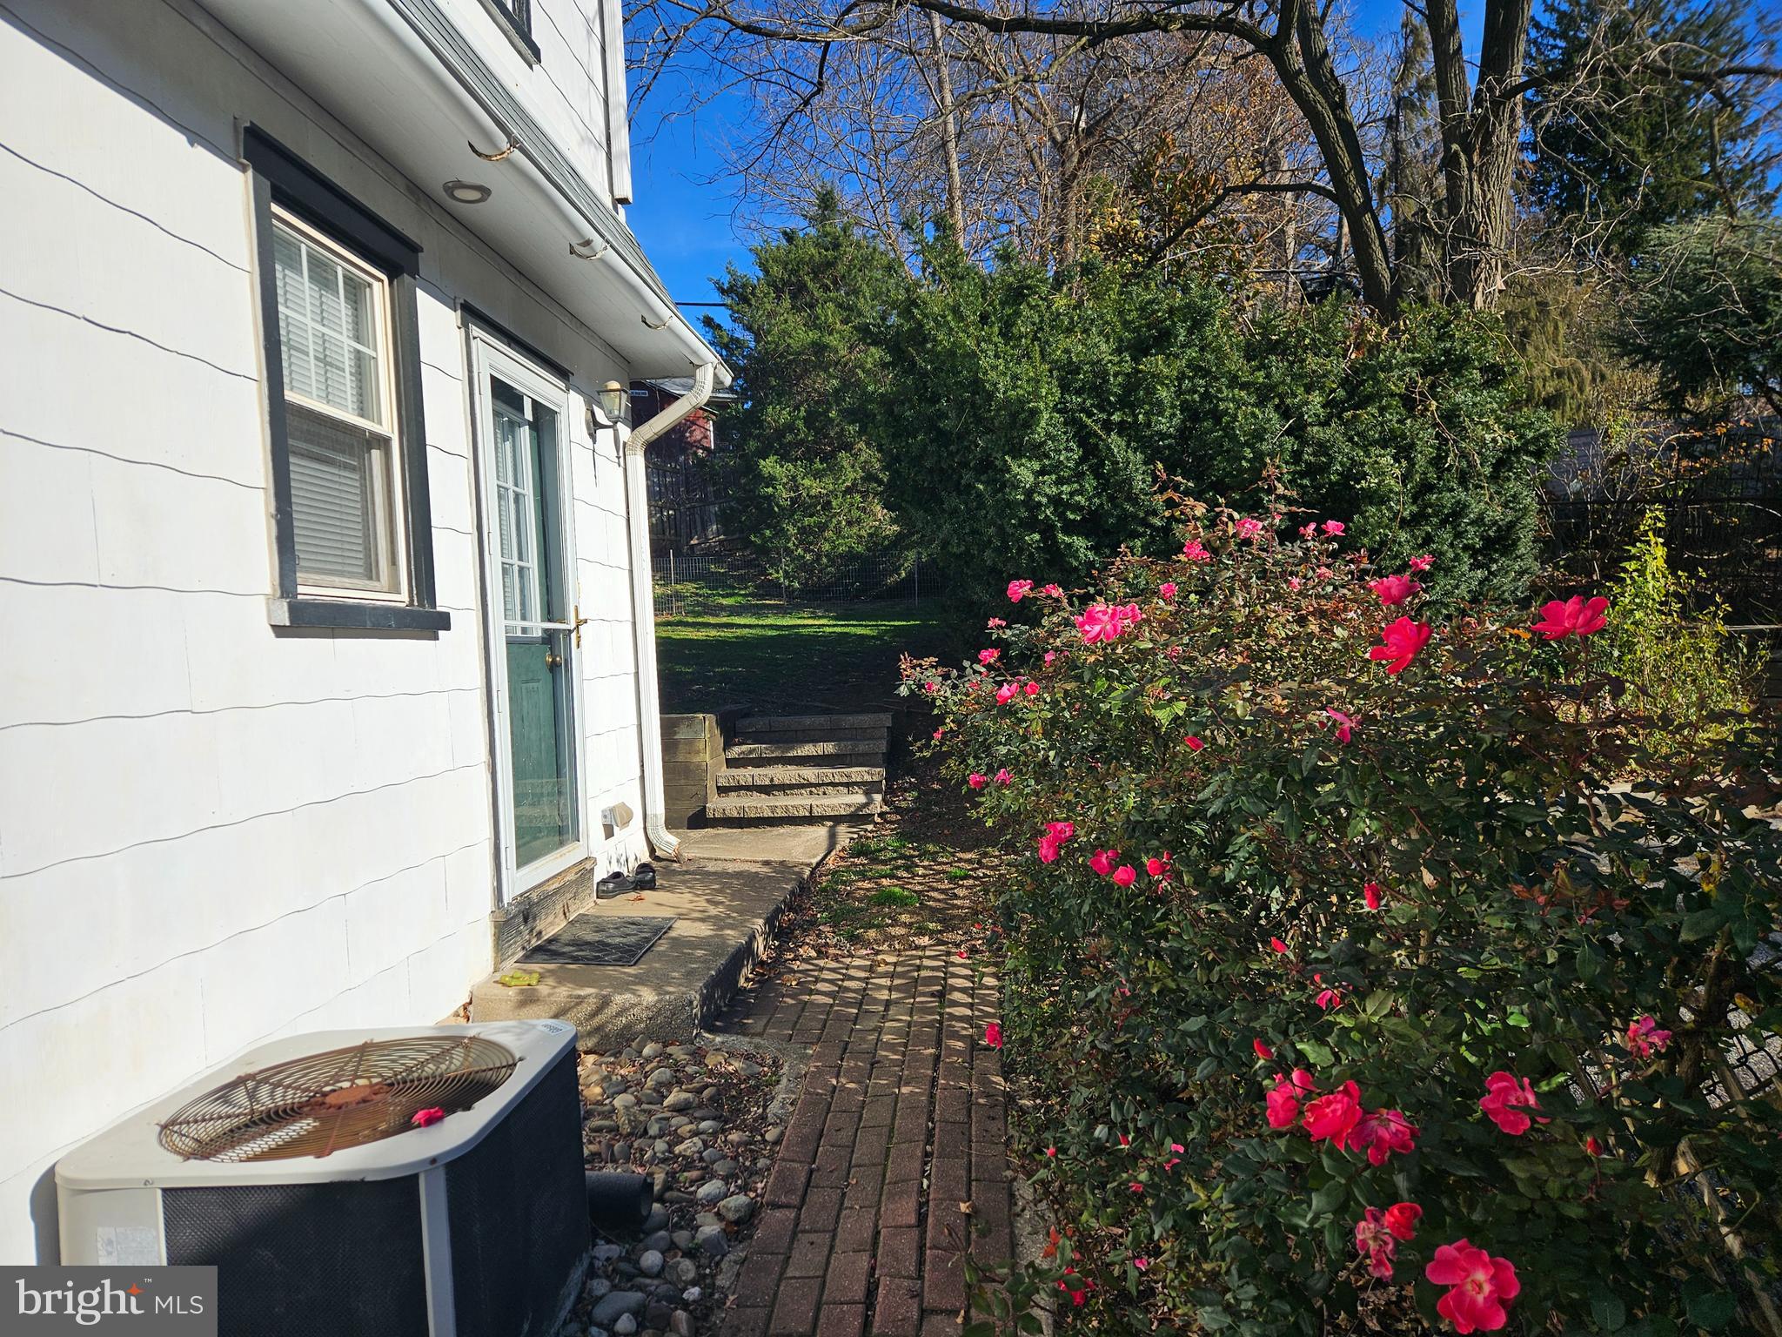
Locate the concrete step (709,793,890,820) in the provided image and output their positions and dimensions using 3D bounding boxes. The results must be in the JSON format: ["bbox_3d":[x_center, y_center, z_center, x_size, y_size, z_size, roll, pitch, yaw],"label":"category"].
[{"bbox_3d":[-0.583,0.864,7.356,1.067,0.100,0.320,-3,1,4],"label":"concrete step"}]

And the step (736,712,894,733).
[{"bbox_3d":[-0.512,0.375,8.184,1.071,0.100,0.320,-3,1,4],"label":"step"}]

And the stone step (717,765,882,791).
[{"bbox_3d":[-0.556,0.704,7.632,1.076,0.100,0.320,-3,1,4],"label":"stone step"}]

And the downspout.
[{"bbox_3d":[-1.104,-0.308,6.270,0.490,2.600,0.140,-3,1,4],"label":"downspout"}]

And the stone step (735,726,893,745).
[{"bbox_3d":[-0.532,0.455,8.227,1.042,0.095,0.320,-3,1,4],"label":"stone step"}]

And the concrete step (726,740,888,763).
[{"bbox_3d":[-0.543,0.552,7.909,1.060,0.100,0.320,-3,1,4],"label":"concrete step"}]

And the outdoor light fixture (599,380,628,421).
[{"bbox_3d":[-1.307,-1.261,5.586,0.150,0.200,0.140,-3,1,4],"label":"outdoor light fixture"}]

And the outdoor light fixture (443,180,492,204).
[{"bbox_3d":[-1.409,-1.580,3.933,0.158,0.033,0.158,-3,1,4],"label":"outdoor light fixture"}]

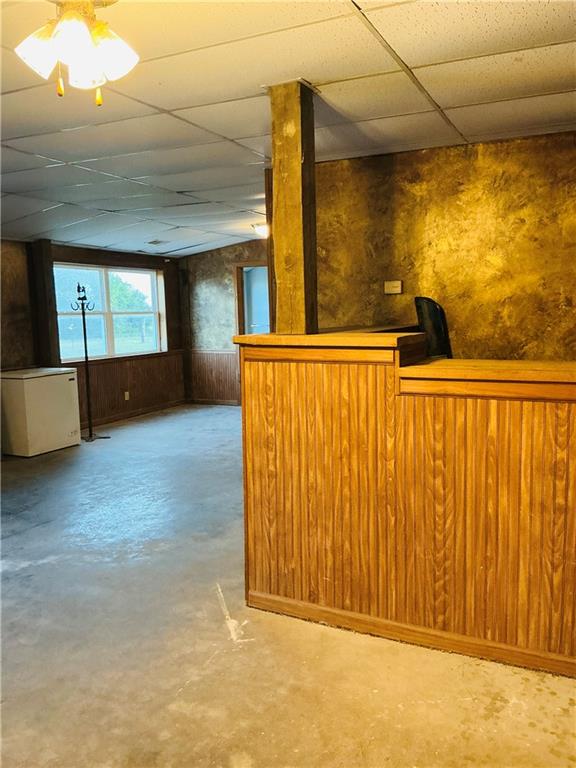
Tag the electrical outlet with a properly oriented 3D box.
[{"bbox_3d":[0.698,-0.640,4.120,0.116,0.077,0.018,2,8,25],"label":"electrical outlet"}]

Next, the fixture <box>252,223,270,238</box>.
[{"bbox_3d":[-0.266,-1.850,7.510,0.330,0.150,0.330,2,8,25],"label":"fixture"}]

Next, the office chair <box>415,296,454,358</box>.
[{"bbox_3d":[1.022,0.119,3.463,0.650,1.200,0.620,-2,7,-5],"label":"office chair"}]

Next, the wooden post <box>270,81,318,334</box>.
[{"bbox_3d":[0.029,-0.779,2.857,0.145,1.098,0.140,2,8,25],"label":"wooden post"}]

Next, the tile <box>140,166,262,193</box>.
[{"bbox_3d":[-0.508,-1.579,4.735,1.220,0.020,0.610,2,8,25],"label":"tile"}]

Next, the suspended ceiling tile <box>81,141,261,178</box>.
[{"bbox_3d":[-0.767,-1.502,4.189,1.220,0.020,0.610,2,8,25],"label":"suspended ceiling tile"}]

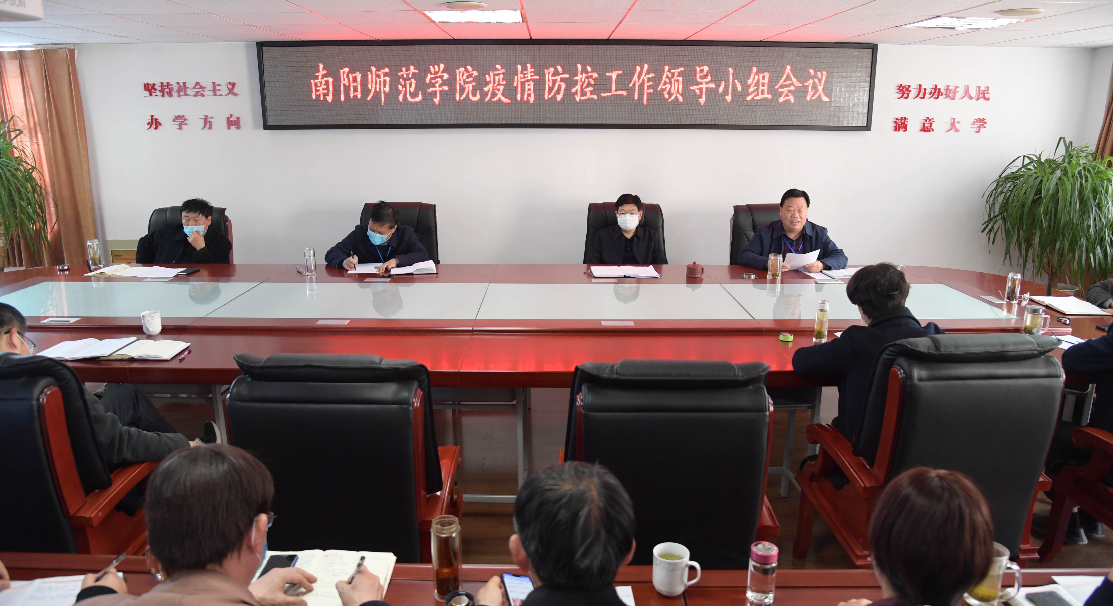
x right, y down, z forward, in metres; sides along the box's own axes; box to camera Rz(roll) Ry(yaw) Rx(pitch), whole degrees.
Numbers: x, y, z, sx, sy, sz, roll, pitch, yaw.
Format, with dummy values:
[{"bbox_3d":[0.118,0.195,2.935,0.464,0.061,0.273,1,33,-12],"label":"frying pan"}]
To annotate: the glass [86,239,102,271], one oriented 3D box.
[{"bbox_3d":[-2.895,-0.301,4.646,0.066,0.178,0.066,0,14,0],"label":"glass"}]

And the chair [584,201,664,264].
[{"bbox_3d":[0.491,-0.135,5.510,0.610,1.140,0.690,0,14,0],"label":"chair"}]

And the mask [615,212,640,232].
[{"bbox_3d":[0.502,-0.569,5.220,0.150,0.125,0.090,2,18,8],"label":"mask"}]

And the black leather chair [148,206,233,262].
[{"bbox_3d":[-2.708,-0.114,5.387,0.610,1.140,0.690,0,14,0],"label":"black leather chair"}]

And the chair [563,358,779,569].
[{"bbox_3d":[0.287,0.607,2.304,0.610,1.100,0.700,0,14,0],"label":"chair"}]

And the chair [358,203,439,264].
[{"bbox_3d":[-1.085,-0.096,5.030,0.610,1.100,0.700,0,14,0],"label":"chair"}]

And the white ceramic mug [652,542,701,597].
[{"bbox_3d":[0.276,0.610,1.691,0.109,0.100,0.083,4,15,14],"label":"white ceramic mug"}]

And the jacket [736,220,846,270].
[{"bbox_3d":[1.534,-0.244,4.908,0.680,0.600,0.500,2,14,6],"label":"jacket"}]

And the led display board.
[{"bbox_3d":[0.095,-1.729,5.906,4.870,0.680,0.100,0,14,0],"label":"led display board"}]

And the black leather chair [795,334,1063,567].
[{"bbox_3d":[1.270,0.596,2.656,0.610,1.140,0.690,0,14,-2],"label":"black leather chair"}]

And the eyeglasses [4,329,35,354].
[{"bbox_3d":[-1.737,0.120,2.307,0.140,0.045,0.140,3,-23,9],"label":"eyeglasses"}]

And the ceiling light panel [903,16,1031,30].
[{"bbox_3d":[2.490,-1.731,4.551,0.600,0.055,0.600,0,14,0],"label":"ceiling light panel"}]

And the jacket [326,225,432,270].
[{"bbox_3d":[-1.169,-0.231,4.892,0.660,0.570,0.500,0,14,0],"label":"jacket"}]

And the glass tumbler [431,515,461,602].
[{"bbox_3d":[-0.229,0.528,1.536,0.059,0.172,0.059,0,14,0],"label":"glass tumbler"}]

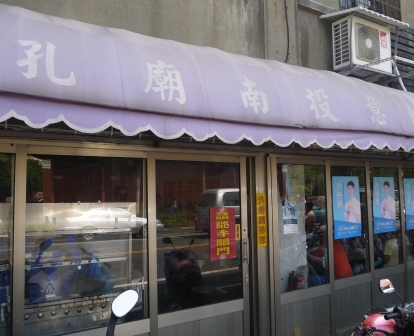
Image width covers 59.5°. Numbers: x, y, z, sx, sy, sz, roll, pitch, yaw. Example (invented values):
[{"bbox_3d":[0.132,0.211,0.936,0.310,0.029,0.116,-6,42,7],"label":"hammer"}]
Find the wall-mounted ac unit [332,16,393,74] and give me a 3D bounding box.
[{"bbox_3d":[1.838,-1.405,4.280,0.725,0.555,0.260,1,-5,-31],"label":"wall-mounted ac unit"}]

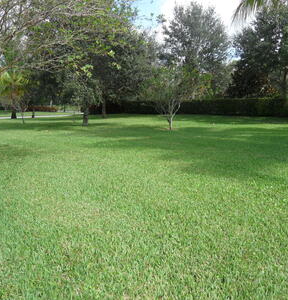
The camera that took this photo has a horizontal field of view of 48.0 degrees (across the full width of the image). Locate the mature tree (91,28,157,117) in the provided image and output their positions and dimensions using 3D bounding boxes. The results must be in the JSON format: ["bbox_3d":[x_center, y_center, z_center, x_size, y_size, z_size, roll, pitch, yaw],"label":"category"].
[{"bbox_3d":[-2.273,-7.202,31.290,7.000,8.360,6.600,0,8,0],"label":"mature tree"}]

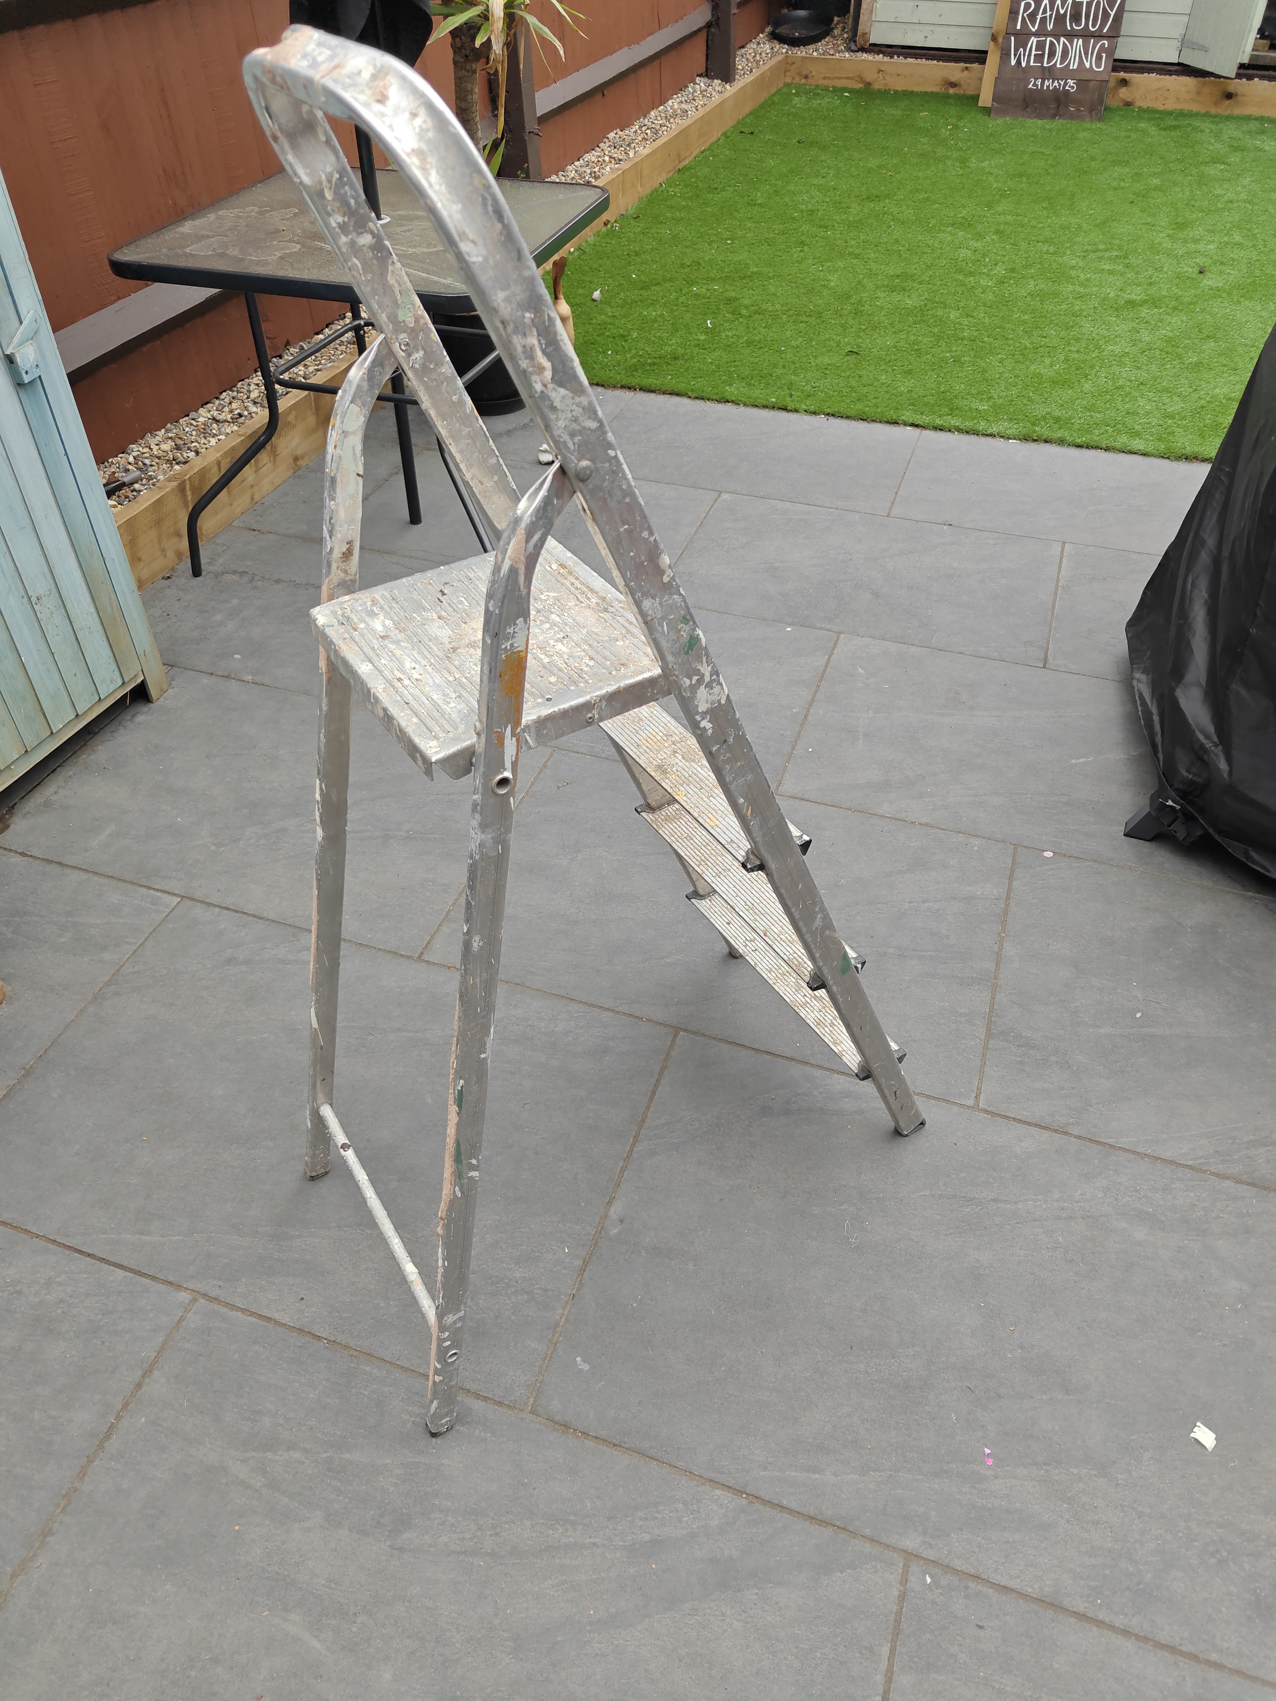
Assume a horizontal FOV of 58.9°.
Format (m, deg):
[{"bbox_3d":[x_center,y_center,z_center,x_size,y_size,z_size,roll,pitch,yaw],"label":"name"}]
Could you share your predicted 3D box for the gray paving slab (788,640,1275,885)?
[{"bbox_3d":[0.795,-0.195,2.273,0.900,0.022,0.600,13,45,14],"label":"gray paving slab"}]

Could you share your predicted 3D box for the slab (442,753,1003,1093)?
[{"bbox_3d":[0.164,0.093,1.968,0.900,0.022,0.600,13,45,14],"label":"slab"}]

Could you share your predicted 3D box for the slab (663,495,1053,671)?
[{"bbox_3d":[0.561,-0.683,2.795,0.900,0.022,0.600,13,45,14],"label":"slab"}]

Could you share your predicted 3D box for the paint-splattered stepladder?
[{"bbox_3d":[-0.035,-0.051,1.152,0.775,1.305,0.425,-25,48,-24],"label":"paint-splattered stepladder"}]

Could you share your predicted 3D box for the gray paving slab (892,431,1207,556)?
[{"bbox_3d":[1.191,-0.973,3.102,0.900,0.022,0.600,13,45,14],"label":"gray paving slab"}]

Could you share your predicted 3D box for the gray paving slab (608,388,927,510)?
[{"bbox_3d":[0.333,-1.170,3.315,0.900,0.022,0.600,13,45,14],"label":"gray paving slab"}]

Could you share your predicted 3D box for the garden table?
[{"bbox_3d":[-0.581,-1.143,2.756,0.862,0.708,0.862,12,44,12],"label":"garden table"}]

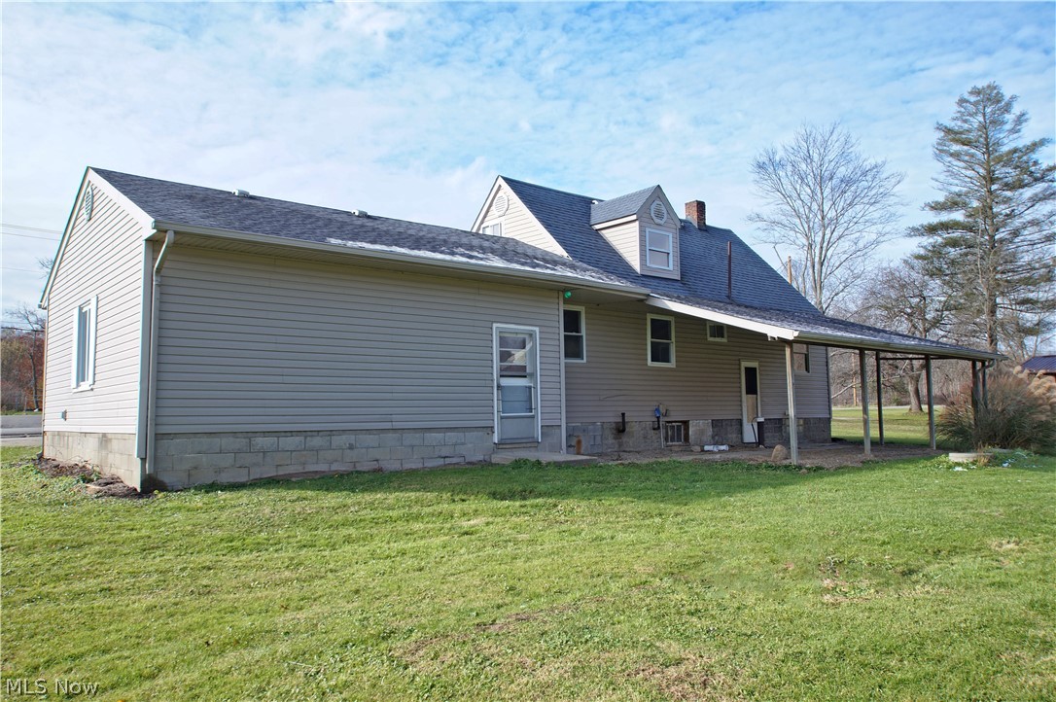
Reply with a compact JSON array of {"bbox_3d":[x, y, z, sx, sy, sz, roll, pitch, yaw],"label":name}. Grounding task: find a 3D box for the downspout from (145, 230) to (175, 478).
[{"bbox_3d":[-4.712,0.039,10.155,0.090,3.080,0.700,3,-6,-39],"label":"downspout"}]

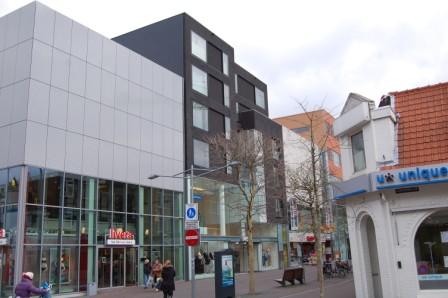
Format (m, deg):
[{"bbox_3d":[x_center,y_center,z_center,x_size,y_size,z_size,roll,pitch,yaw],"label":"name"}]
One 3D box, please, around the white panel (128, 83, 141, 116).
[{"bbox_3d":[-6.440,-3.555,32.100,0.100,2.425,1.280,-10,-16,30],"label":"white panel"}]

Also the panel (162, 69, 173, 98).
[{"bbox_3d":[-4.510,-5.165,35.858,0.100,2.347,1.280,-10,-16,30],"label":"panel"}]

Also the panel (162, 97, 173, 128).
[{"bbox_3d":[-4.687,-3.019,37.269,0.070,2.522,1.323,-10,-16,30],"label":"panel"}]

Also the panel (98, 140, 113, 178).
[{"bbox_3d":[-8.031,0.762,30.428,0.070,2.616,1.323,-10,-16,30],"label":"panel"}]

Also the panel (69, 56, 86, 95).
[{"bbox_3d":[-9.620,-4.753,29.397,0.070,2.522,1.323,-10,-16,30],"label":"panel"}]

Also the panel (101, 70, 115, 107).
[{"bbox_3d":[-7.774,-4.029,30.056,0.100,2.454,1.280,-10,-16,30],"label":"panel"}]

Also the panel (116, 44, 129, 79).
[{"bbox_3d":[-7.180,-6.132,31.685,0.100,2.360,1.280,-10,-16,30],"label":"panel"}]

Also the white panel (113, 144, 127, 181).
[{"bbox_3d":[-6.952,0.958,29.885,0.100,2.517,1.280,-10,-16,30],"label":"white panel"}]

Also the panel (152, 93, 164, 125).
[{"bbox_3d":[-5.102,-3.083,34.231,0.100,2.425,1.280,-10,-16,30],"label":"panel"}]

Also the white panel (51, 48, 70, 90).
[{"bbox_3d":[-10.324,-5.001,28.273,0.070,2.522,1.323,-10,-16,30],"label":"white panel"}]

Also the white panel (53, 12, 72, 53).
[{"bbox_3d":[-10.412,-7.448,28.866,0.070,2.443,1.323,-10,-16,30],"label":"white panel"}]

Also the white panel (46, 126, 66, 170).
[{"bbox_3d":[-8.923,0.029,23.736,0.100,2.304,1.191,-9,-15,30],"label":"white panel"}]

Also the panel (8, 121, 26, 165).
[{"bbox_3d":[-11.208,-0.229,24.411,1.396,2.454,0.100,-10,-16,30],"label":"panel"}]

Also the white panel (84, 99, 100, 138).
[{"bbox_3d":[-8.366,-1.881,28.415,0.100,2.454,1.280,-10,-16,30],"label":"white panel"}]

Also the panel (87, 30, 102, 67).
[{"bbox_3d":[-7.847,-6.068,27.240,0.100,2.221,1.191,-9,-15,30],"label":"panel"}]

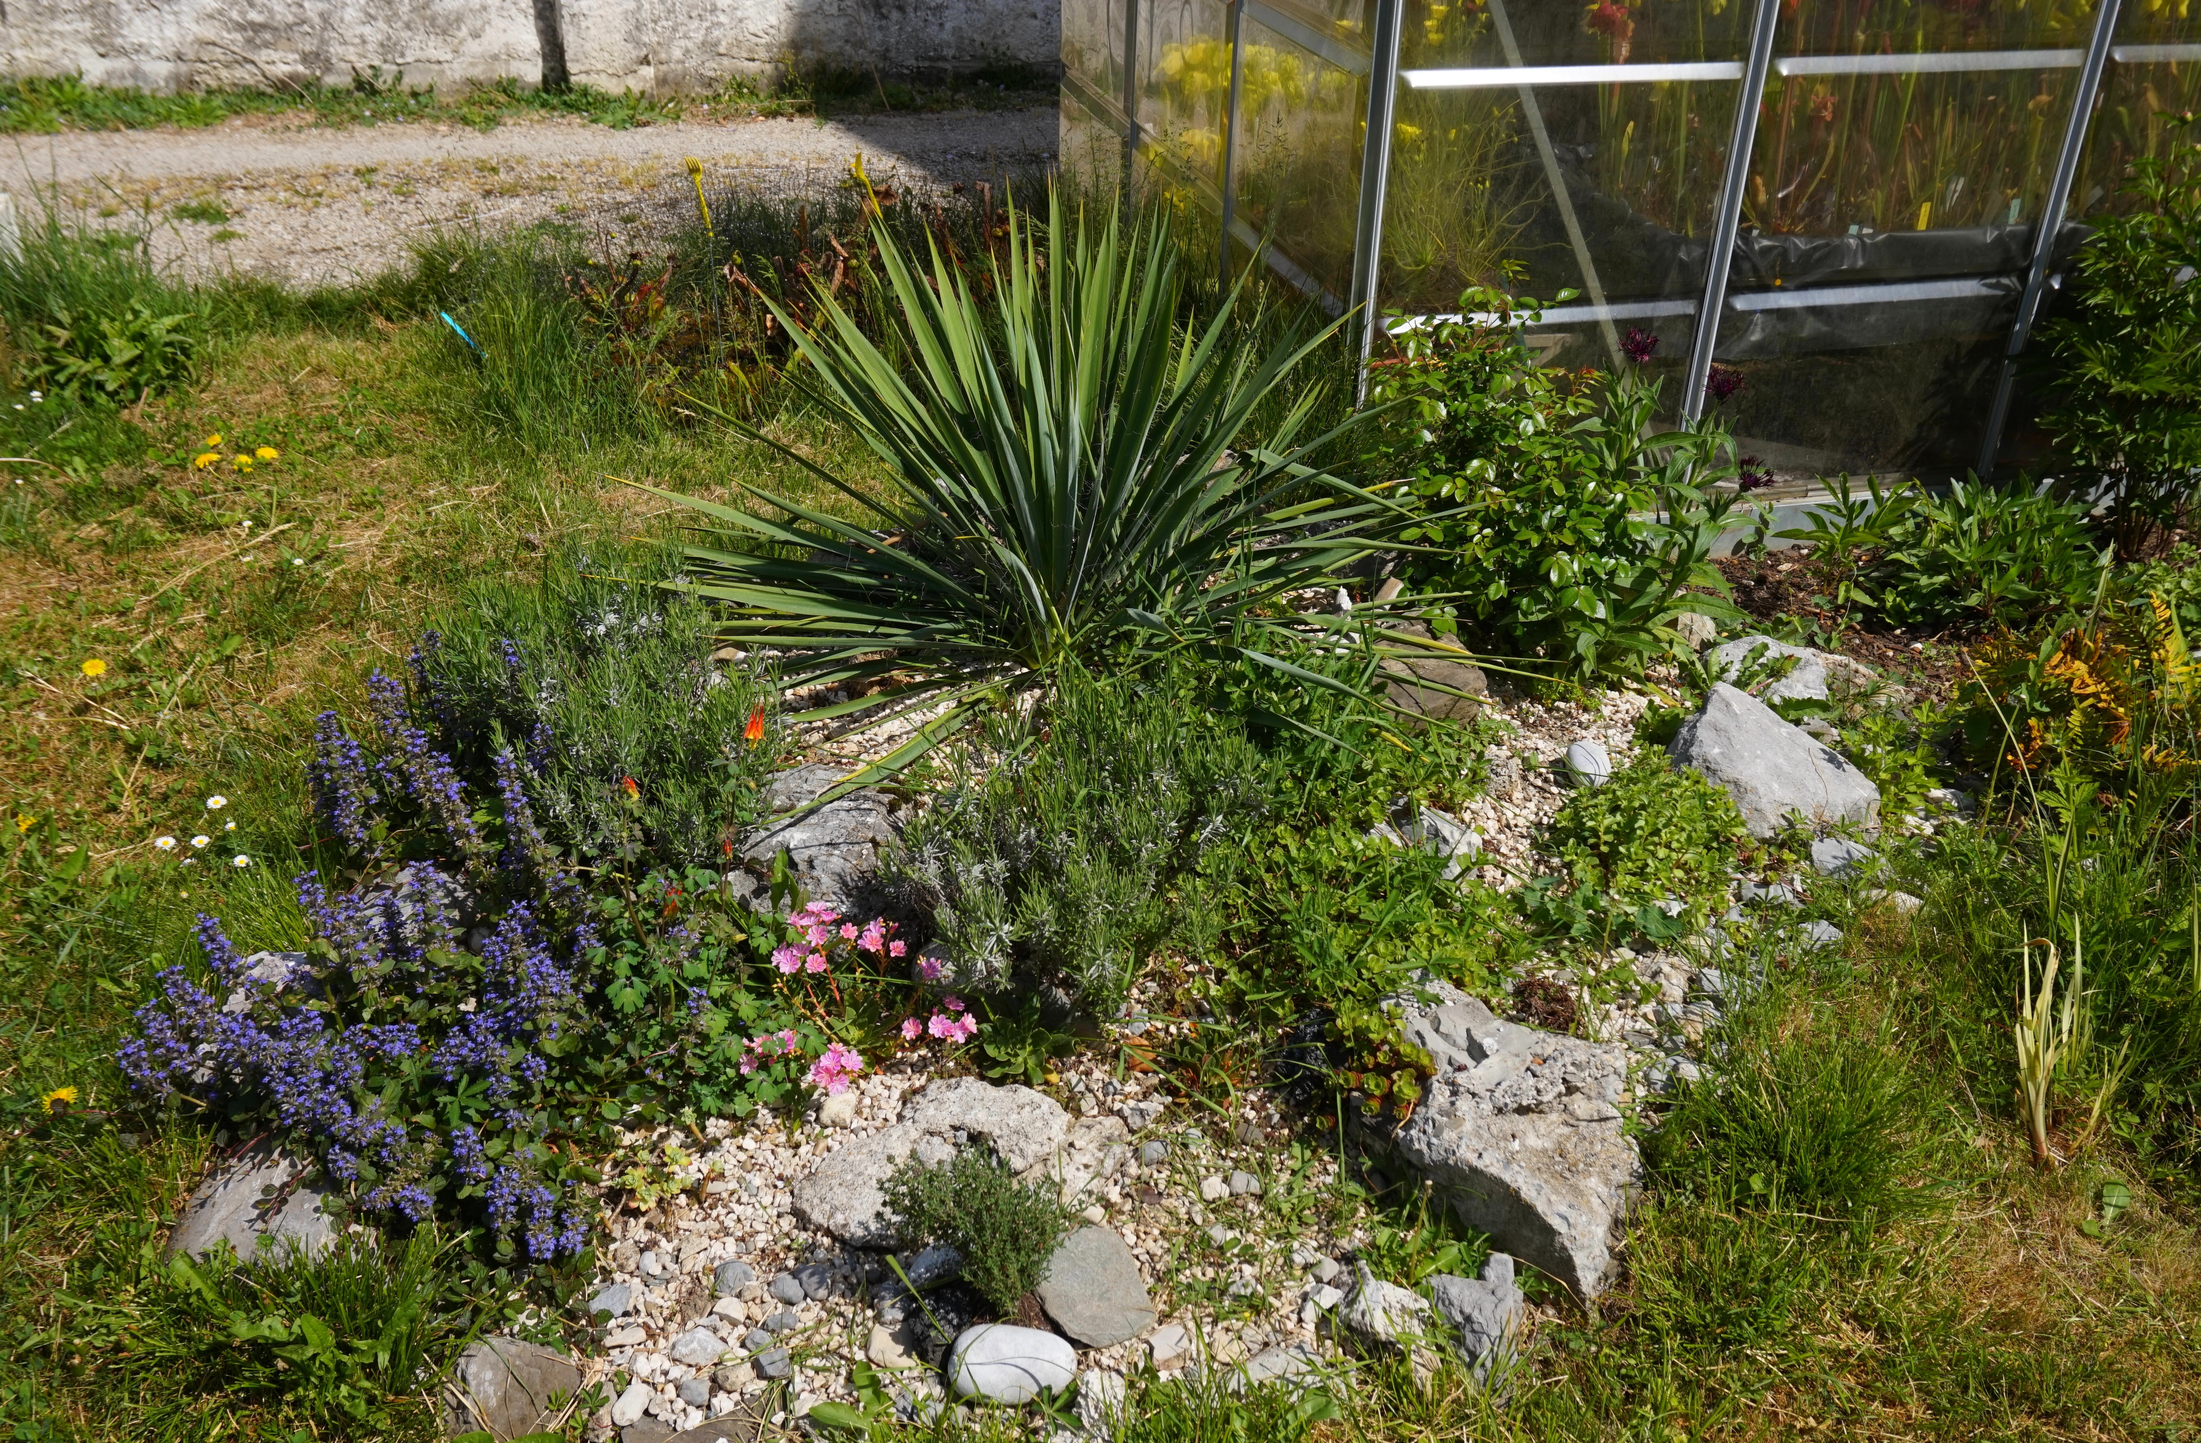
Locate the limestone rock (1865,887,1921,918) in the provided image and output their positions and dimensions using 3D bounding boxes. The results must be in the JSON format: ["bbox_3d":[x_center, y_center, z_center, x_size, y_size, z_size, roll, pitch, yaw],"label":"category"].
[{"bbox_3d":[0.982,0.224,2.345,0.076,0.036,0.050,12,32,17],"label":"limestone rock"}]

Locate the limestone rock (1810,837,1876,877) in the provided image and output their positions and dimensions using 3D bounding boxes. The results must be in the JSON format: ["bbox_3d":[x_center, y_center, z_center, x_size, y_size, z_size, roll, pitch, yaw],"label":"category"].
[{"bbox_3d":[0.950,0.172,2.405,0.088,0.042,0.058,12,32,17],"label":"limestone rock"}]

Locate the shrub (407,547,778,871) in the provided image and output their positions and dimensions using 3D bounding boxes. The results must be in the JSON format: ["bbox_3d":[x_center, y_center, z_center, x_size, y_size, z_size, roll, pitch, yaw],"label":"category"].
[{"bbox_3d":[-0.663,-0.028,2.597,0.480,0.320,0.450,1,30,0],"label":"shrub"}]

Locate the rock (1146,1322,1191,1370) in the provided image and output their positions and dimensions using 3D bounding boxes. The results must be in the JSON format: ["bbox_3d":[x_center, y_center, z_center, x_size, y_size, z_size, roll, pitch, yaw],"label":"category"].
[{"bbox_3d":[0.060,0.550,1.672,0.041,0.032,0.038,1,29,0],"label":"rock"}]

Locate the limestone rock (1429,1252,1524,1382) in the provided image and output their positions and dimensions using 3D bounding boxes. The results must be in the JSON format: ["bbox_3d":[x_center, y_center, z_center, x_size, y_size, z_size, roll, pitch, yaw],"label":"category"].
[{"bbox_3d":[0.369,0.589,1.872,0.085,0.120,0.080,1,30,0],"label":"limestone rock"}]

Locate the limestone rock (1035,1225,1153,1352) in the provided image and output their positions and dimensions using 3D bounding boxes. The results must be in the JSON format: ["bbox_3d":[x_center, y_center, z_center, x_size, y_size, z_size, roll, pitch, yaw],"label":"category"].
[{"bbox_3d":[-0.005,0.571,1.922,0.122,0.045,0.140,1,30,0],"label":"limestone rock"}]

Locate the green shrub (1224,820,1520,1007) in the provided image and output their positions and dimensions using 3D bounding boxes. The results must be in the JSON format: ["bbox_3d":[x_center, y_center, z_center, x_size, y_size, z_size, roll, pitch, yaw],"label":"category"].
[{"bbox_3d":[0.305,0.216,2.125,0.320,0.140,0.250,2,31,0],"label":"green shrub"}]

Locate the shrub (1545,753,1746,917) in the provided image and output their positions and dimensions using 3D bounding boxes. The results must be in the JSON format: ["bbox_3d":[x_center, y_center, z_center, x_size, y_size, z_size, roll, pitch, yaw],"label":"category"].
[{"bbox_3d":[0.694,0.143,2.444,0.250,0.150,0.240,1,30,0],"label":"shrub"}]

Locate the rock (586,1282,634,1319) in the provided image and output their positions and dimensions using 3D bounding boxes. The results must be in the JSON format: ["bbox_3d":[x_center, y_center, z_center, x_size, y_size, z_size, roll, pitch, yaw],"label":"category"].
[{"bbox_3d":[-0.491,0.582,1.902,0.046,0.028,0.036,1,30,0],"label":"rock"}]

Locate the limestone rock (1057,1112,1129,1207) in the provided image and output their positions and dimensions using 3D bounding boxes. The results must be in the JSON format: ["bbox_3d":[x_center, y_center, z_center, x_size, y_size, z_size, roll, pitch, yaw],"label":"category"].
[{"bbox_3d":[-0.008,0.438,1.897,0.078,0.055,0.080,2,31,0],"label":"limestone rock"}]

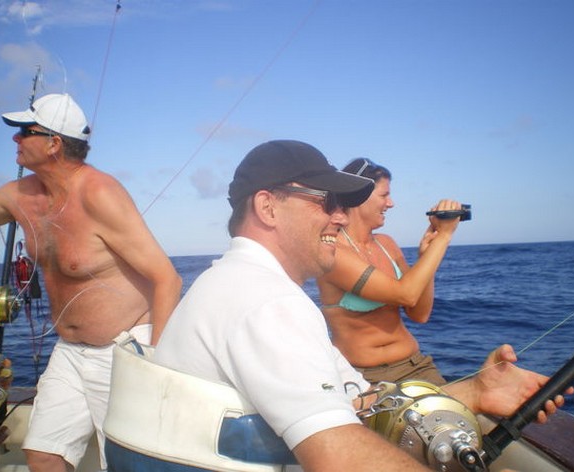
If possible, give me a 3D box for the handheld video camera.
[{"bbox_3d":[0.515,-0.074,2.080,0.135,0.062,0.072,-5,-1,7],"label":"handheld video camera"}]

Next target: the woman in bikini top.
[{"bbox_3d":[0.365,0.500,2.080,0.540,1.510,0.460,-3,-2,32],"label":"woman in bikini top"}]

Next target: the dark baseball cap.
[{"bbox_3d":[0.027,-0.113,1.210,0.272,0.130,0.175,-3,-4,16],"label":"dark baseball cap"}]

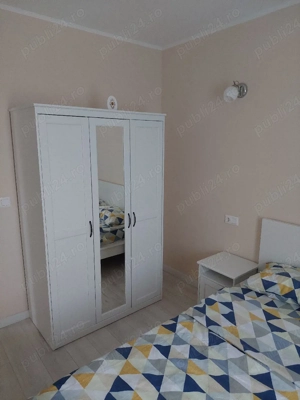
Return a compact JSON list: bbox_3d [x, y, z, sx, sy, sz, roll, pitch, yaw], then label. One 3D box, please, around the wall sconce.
[{"bbox_3d":[0.736,-0.939,2.418,0.225,0.190,0.125,-10,16,-39],"label":"wall sconce"}]

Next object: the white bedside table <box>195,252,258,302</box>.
[{"bbox_3d":[0.730,0.867,2.667,0.405,0.550,0.410,-10,16,-39],"label":"white bedside table"}]

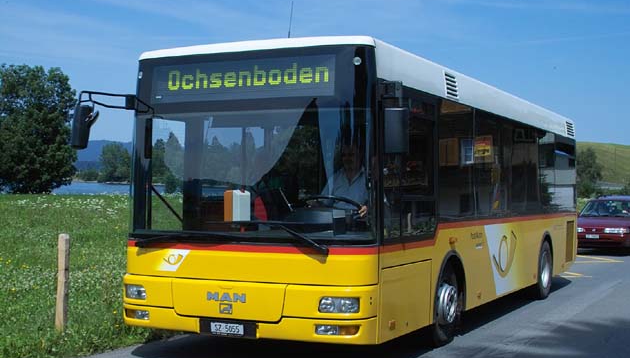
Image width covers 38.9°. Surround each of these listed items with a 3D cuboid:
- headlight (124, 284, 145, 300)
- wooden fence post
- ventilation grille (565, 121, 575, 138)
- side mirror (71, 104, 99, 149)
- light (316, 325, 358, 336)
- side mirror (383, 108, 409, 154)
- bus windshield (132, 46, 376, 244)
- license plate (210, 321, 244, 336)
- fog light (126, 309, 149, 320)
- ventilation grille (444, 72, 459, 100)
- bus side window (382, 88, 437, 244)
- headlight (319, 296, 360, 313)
[{"bbox_3d":[-1.483,0.948,7.505,0.300,0.125,0.090,0,-1,35],"label":"headlight"},{"bbox_3d":[-2.542,1.049,9.000,0.100,1.000,0.100,1,-1,27],"label":"wooden fence post"},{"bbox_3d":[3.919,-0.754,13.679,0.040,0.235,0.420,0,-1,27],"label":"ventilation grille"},{"bbox_3d":[-1.929,-0.427,7.467,0.140,0.370,0.210,1,-1,-38],"label":"side mirror"},{"bbox_3d":[0.173,1.127,6.657,0.330,0.085,0.085,0,-1,19],"label":"light"},{"bbox_3d":[0.611,-0.362,6.691,0.185,0.345,0.100,0,-1,3],"label":"side mirror"},{"bbox_3d":[-0.613,-0.262,7.171,2.250,1.540,0.320,0,-1,27],"label":"bus windshield"},{"bbox_3d":[-0.688,1.181,7.039,0.305,0.085,0.015,0,-1,27],"label":"license plate"},{"bbox_3d":[-1.471,1.137,7.495,0.330,0.085,0.085,0,-1,35],"label":"fog light"},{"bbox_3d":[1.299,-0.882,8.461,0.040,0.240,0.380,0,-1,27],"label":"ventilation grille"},{"bbox_3d":[0.786,-0.104,7.382,0.060,1.230,1.260,0,-1,27],"label":"bus side window"},{"bbox_3d":[0.184,0.940,6.656,0.300,0.125,0.090,0,-1,19],"label":"headlight"}]

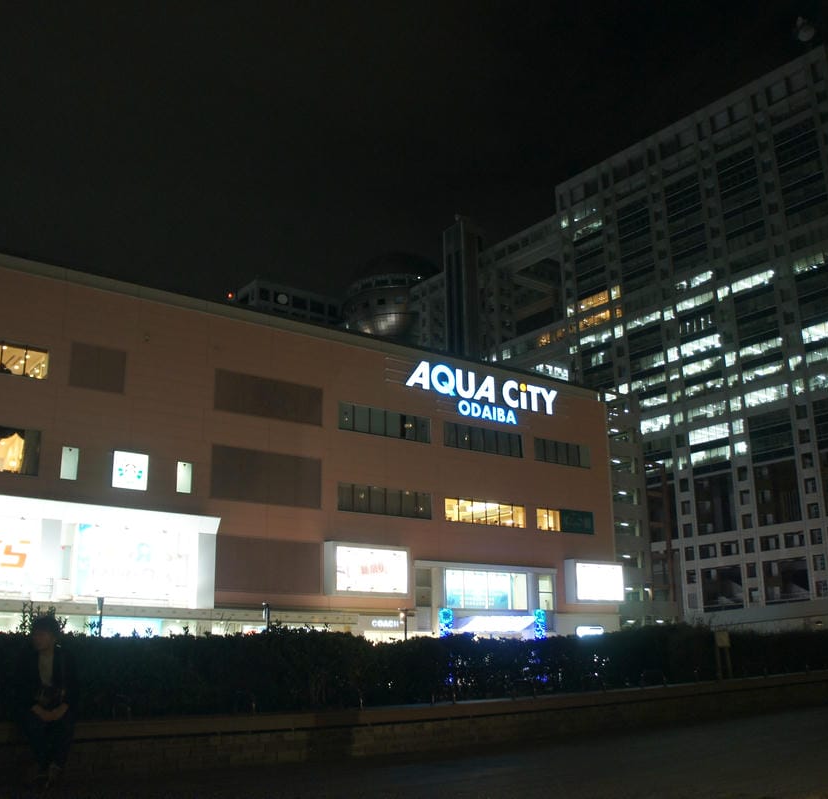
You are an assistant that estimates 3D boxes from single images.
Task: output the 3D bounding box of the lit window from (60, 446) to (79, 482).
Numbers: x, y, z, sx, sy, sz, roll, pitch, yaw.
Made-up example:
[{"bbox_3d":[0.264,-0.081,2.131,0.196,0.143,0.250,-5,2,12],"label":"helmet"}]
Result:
[{"bbox_3d":[-17.704,3.327,46.307,0.866,1.691,0.150,11,-20,-35],"label":"lit window"}]

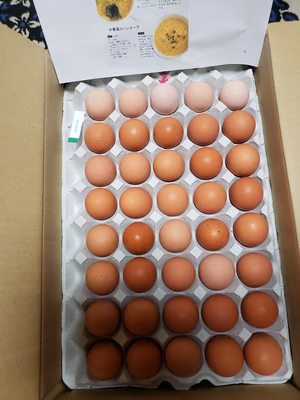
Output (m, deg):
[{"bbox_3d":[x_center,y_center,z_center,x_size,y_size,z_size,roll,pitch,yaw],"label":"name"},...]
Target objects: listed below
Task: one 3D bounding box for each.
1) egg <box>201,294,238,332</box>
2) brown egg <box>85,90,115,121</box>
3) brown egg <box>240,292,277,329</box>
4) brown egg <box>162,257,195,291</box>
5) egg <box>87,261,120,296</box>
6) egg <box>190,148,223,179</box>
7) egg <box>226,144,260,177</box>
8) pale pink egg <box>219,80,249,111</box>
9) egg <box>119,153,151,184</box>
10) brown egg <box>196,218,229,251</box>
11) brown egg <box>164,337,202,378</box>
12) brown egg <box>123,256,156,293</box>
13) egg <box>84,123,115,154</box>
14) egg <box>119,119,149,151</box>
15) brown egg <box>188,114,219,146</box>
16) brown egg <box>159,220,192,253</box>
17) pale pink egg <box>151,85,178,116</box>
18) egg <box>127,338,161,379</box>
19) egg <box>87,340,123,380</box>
[{"bbox_3d":[0.088,0.142,0.381,0.044,0.057,0.044,-4,78,3],"label":"egg"},{"bbox_3d":[-0.073,-0.139,0.447,0.042,0.054,0.042,-4,78,3],"label":"brown egg"},{"bbox_3d":[0.138,0.138,0.380,0.043,0.056,0.043,-4,79,4],"label":"brown egg"},{"bbox_3d":[0.038,0.098,0.396,0.043,0.056,0.043,-4,79,4],"label":"brown egg"},{"bbox_3d":[-0.063,0.104,0.403,0.043,0.056,0.043,-4,79,4],"label":"egg"},{"bbox_3d":[0.079,-0.051,0.423,0.043,0.055,0.043,-4,79,3],"label":"egg"},{"bbox_3d":[0.130,-0.055,0.420,0.043,0.055,0.043,-4,79,3],"label":"egg"},{"bbox_3d":[0.122,-0.151,0.437,0.041,0.053,0.041,-4,79,4],"label":"pale pink egg"},{"bbox_3d":[-0.021,-0.045,0.428,0.043,0.056,0.043,-4,79,3],"label":"egg"},{"bbox_3d":[0.084,0.046,0.403,0.043,0.055,0.043,-4,79,3],"label":"brown egg"},{"bbox_3d":[0.042,0.195,0.376,0.045,0.056,0.045,-4,79,3],"label":"brown egg"},{"bbox_3d":[-0.013,0.098,0.396,0.044,0.056,0.044,-4,78,3],"label":"brown egg"},{"bbox_3d":[-0.073,-0.090,0.441,0.043,0.056,0.043,-4,79,4],"label":"egg"},{"bbox_3d":[-0.022,-0.093,0.435,0.043,0.056,0.043,-4,78,3],"label":"egg"},{"bbox_3d":[0.076,-0.101,0.433,0.043,0.055,0.043,-4,79,3],"label":"brown egg"},{"bbox_3d":[0.034,0.048,0.403,0.043,0.056,0.043,-4,78,3],"label":"brown egg"},{"bbox_3d":[0.022,-0.150,0.446,0.042,0.054,0.042,-4,79,3],"label":"pale pink egg"},{"bbox_3d":[-0.007,0.199,0.378,0.044,0.056,0.044,-4,79,3],"label":"egg"},{"bbox_3d":[-0.056,0.200,0.378,0.043,0.055,0.043,-4,78,3],"label":"egg"}]

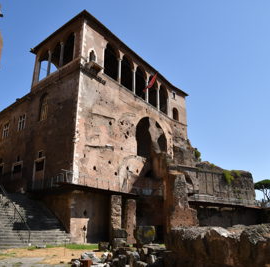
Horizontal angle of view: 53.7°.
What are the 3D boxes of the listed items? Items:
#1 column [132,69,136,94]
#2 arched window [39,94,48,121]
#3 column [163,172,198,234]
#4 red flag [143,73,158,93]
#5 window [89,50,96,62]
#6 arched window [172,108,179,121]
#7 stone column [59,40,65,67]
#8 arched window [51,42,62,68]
[{"bbox_3d":[-0.193,-8.019,41.086,0.500,4.707,0.500,-15,-25,34],"label":"column"},{"bbox_3d":[-12.004,-3.464,35.350,1.810,4.075,0.400,-17,-26,37],"label":"arched window"},{"bbox_3d":[4.961,7.654,28.931,3.600,7.359,1.700,15,-25,-35],"label":"column"},{"bbox_3d":[2.454,-8.080,42.109,2.753,2.650,0.500,-15,-25,34],"label":"red flag"},{"bbox_3d":[-5.456,-9.767,34.023,0.350,1.776,1.073,-15,-25,34],"label":"window"},{"bbox_3d":[7.629,-3.593,50.323,0.400,2.568,1.864,-18,-27,40],"label":"arched window"},{"bbox_3d":[-9.607,-10.576,35.966,0.500,4.522,0.500,-17,-26,37],"label":"stone column"},{"bbox_3d":[-10.620,-10.461,36.897,2.346,5.037,0.500,-17,-26,37],"label":"arched window"}]

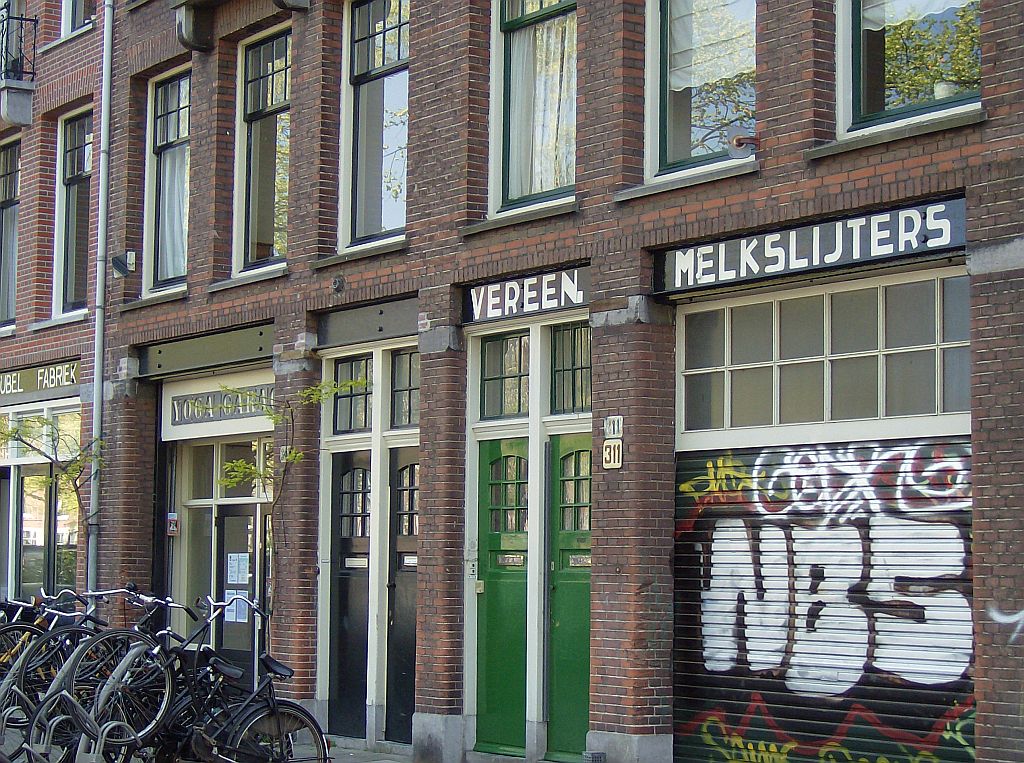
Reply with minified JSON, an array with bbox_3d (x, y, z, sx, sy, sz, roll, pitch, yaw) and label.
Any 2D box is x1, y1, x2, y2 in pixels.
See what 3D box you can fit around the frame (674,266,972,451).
[{"bbox_3d":[2.000,-0.110,12.877,0.130,0.994,2.869,4,-6,-36],"label":"frame"}]

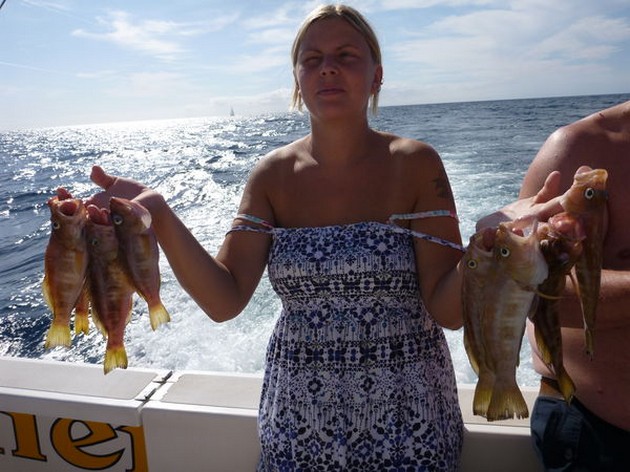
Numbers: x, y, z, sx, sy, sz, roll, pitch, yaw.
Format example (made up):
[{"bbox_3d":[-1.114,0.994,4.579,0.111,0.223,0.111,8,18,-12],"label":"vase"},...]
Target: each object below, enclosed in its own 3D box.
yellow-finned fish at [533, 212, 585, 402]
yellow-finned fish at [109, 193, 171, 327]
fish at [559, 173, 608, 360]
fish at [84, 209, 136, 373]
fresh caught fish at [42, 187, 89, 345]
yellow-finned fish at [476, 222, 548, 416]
[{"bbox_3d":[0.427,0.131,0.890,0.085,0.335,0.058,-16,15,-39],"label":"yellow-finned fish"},{"bbox_3d":[-0.324,0.054,0.950,0.076,0.247,0.048,-10,12,-9],"label":"yellow-finned fish"},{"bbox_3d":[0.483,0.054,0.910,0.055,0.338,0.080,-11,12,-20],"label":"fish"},{"bbox_3d":[-0.389,0.105,0.960,0.084,0.319,0.052,-5,12,-13],"label":"fish"},{"bbox_3d":[-0.475,0.067,0.970,0.082,0.302,0.050,5,12,-18],"label":"fresh caught fish"},{"bbox_3d":[0.319,0.138,0.830,0.092,0.315,0.055,4,15,26],"label":"yellow-finned fish"}]

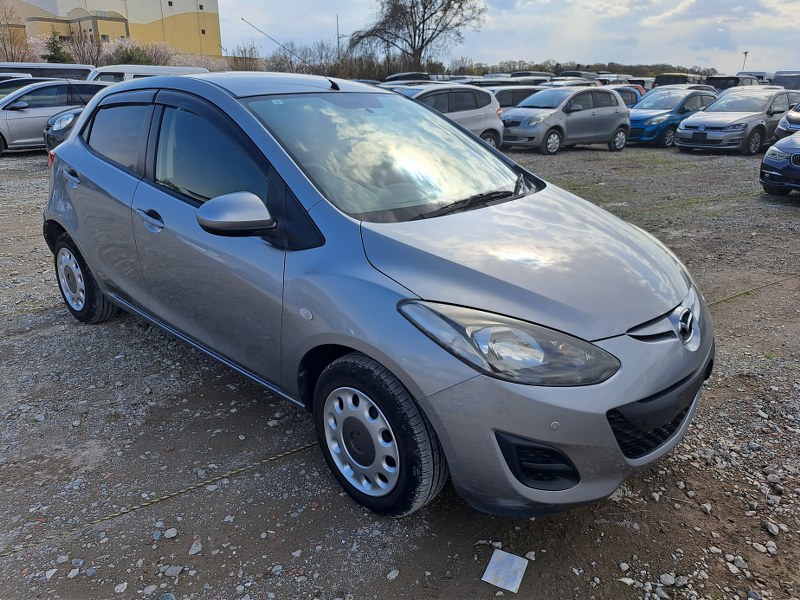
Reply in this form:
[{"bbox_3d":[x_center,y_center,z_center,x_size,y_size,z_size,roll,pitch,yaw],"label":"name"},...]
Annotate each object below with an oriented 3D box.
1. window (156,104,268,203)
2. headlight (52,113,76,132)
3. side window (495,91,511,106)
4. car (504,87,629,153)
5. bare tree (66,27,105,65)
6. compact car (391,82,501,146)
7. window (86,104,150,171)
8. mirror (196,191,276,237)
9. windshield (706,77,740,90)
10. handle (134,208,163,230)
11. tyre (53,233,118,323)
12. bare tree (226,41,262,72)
[{"bbox_3d":[-0.783,-0.573,2.270,0.870,0.460,0.060,18,10,37],"label":"window"},{"bbox_3d":[-5.660,-3.007,9.371,0.320,0.290,0.320,14,24,32],"label":"headlight"},{"bbox_3d":[2.848,-5.654,15.563,0.820,0.450,0.070,-12,7,-31],"label":"side window"},{"bbox_3d":[4.111,-4.567,14.063,3.750,1.520,1.695,-12,24,-31],"label":"car"},{"bbox_3d":[-20.512,-15.460,36.962,2.800,4.750,2.800,-10,23,-26],"label":"bare tree"},{"bbox_3d":[0.478,-3.869,12.072,3.900,1.525,1.695,-15,26,-36],"label":"compact car"},{"bbox_3d":[-1.363,-0.816,2.676,0.630,0.320,0.070,18,11,38],"label":"window"},{"bbox_3d":[-0.557,-0.285,1.909,0.140,0.145,0.220,18,27,37],"label":"mirror"},{"bbox_3d":[11.088,-7.442,19.042,1.080,0.430,0.120,19,27,39],"label":"windshield"},{"bbox_3d":[-1.150,-0.363,2.523,0.220,0.050,0.050,18,27,37],"label":"handle"},{"bbox_3d":[-1.962,-0.149,3.467,0.585,0.585,0.190,18,27,37],"label":"tyre"},{"bbox_3d":[-12.368,-18.353,44.846,2.910,4.770,2.910,-4,22,-14],"label":"bare tree"}]

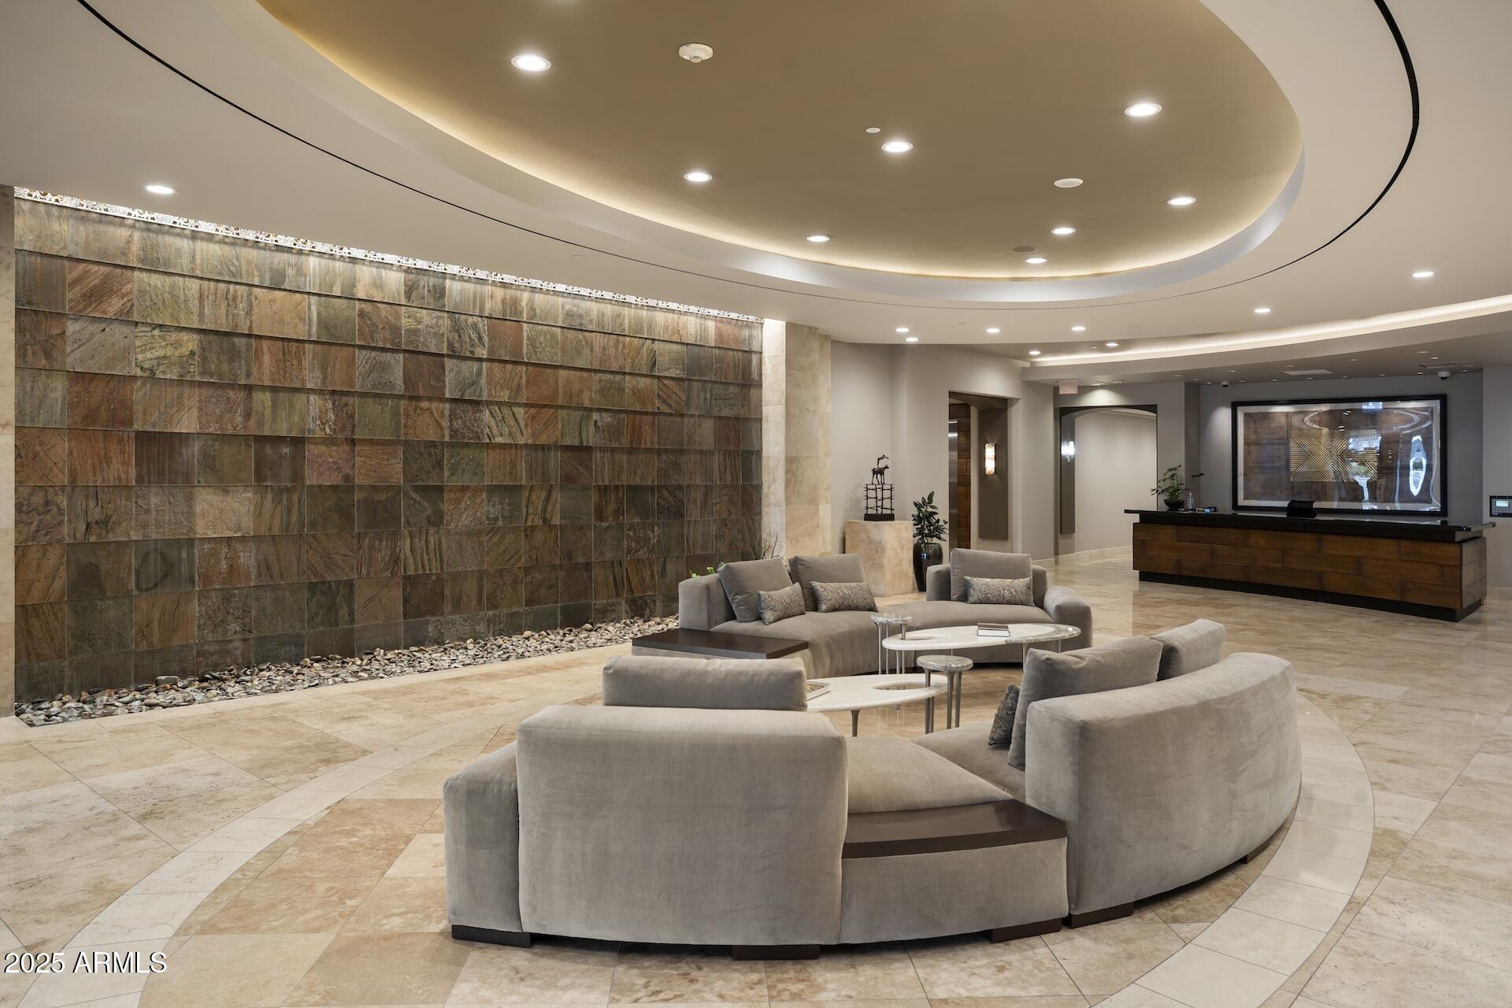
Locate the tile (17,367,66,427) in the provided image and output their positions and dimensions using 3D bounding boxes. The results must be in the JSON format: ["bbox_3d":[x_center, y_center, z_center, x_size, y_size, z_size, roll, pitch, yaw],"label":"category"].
[{"bbox_3d":[-4.603,-0.674,6.492,0.020,0.375,0.272,1,1,39],"label":"tile"}]

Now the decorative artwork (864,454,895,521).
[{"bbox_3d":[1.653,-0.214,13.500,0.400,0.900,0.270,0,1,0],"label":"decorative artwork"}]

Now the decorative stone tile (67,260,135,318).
[{"bbox_3d":[-4.538,-1.492,6.993,0.030,0.388,0.405,0,1,40],"label":"decorative stone tile"}]

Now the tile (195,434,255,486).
[{"bbox_3d":[-4.003,-0.329,7.595,0.020,0.395,0.400,2,2,44],"label":"tile"}]

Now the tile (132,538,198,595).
[{"bbox_3d":[-4.293,0.453,7.328,0.020,0.395,0.400,2,2,44],"label":"tile"}]

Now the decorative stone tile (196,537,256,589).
[{"bbox_3d":[-4.008,0.444,7.622,0.020,0.395,0.400,2,2,44],"label":"decorative stone tile"}]

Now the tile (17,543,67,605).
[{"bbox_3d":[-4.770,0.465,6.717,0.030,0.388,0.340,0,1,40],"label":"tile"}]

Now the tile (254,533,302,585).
[{"bbox_3d":[-3.618,0.425,7.670,0.020,0.375,0.400,1,2,41],"label":"tile"}]

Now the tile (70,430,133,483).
[{"bbox_3d":[-4.391,-0.304,6.752,0.020,0.375,0.400,1,1,39],"label":"tile"}]

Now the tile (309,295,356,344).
[{"bbox_3d":[-3.356,-1.457,7.972,0.020,0.375,0.400,1,2,41],"label":"tile"}]

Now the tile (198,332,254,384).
[{"bbox_3d":[-3.990,-1.100,7.576,0.020,0.395,0.400,2,2,44],"label":"tile"}]

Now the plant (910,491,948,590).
[{"bbox_3d":[2.274,0.491,13.200,0.490,1.300,0.460,1,2,0],"label":"plant"}]

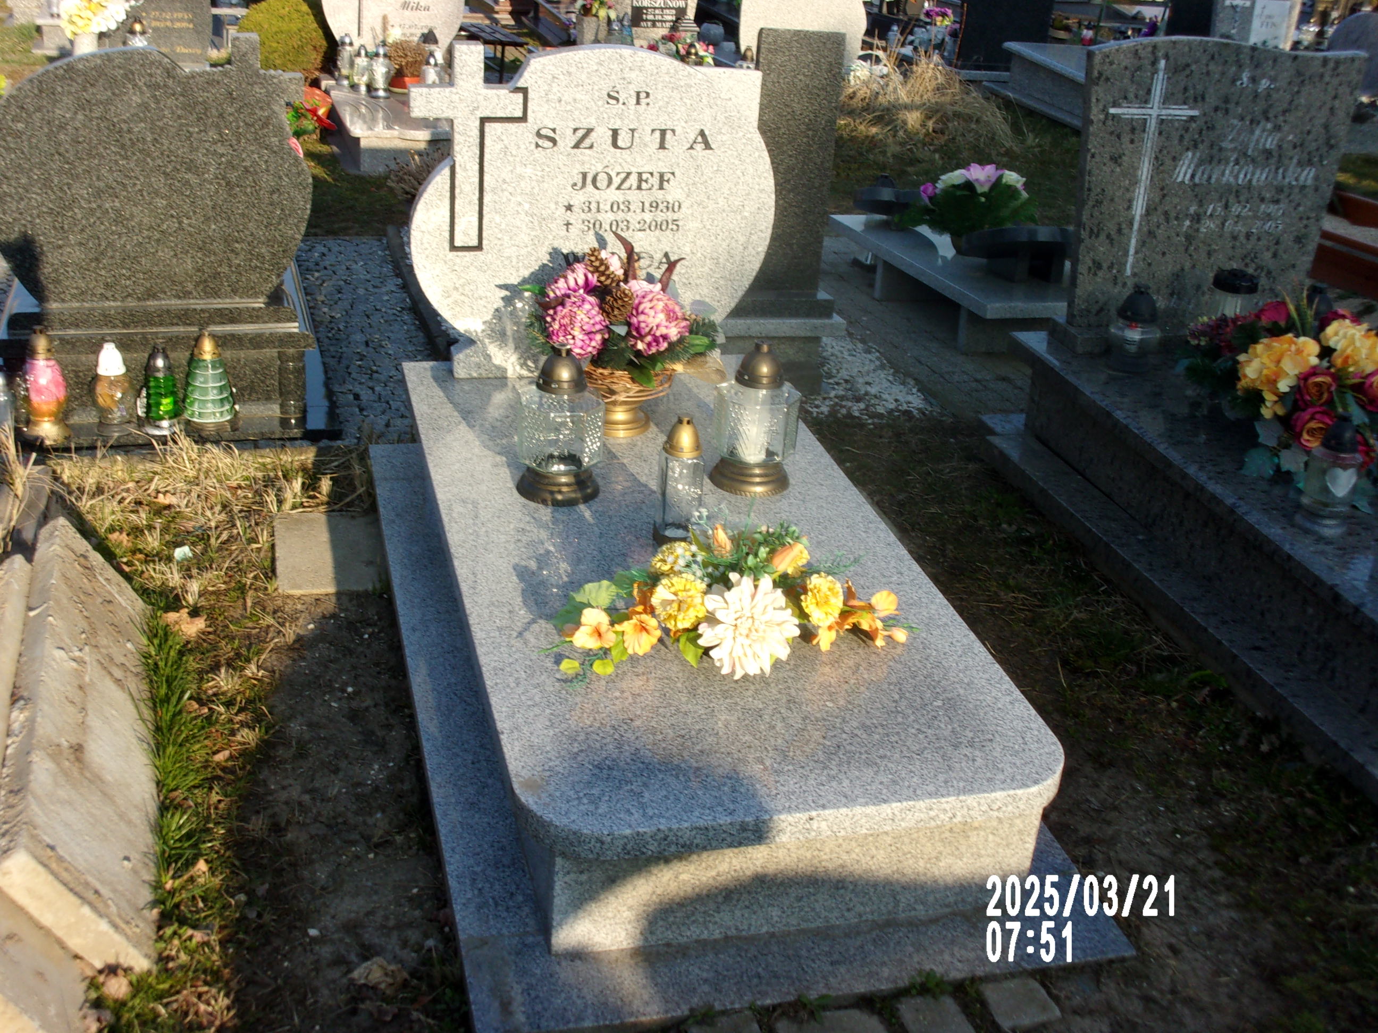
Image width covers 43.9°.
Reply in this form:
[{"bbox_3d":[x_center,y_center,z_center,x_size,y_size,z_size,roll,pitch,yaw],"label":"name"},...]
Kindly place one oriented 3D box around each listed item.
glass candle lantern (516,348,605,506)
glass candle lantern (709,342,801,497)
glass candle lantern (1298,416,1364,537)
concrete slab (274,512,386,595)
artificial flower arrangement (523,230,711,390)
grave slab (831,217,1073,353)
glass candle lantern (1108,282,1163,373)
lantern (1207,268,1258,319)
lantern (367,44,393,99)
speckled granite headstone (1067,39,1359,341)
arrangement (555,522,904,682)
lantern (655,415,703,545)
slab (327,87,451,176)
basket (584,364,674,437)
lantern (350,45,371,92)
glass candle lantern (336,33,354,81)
[{"bbox_3d":[-0.234,-0.173,3.114,0.160,0.271,0.160,-3,25,-13],"label":"glass candle lantern"},{"bbox_3d":[0.122,-0.195,3.238,0.168,0.278,0.168,-3,25,-14],"label":"glass candle lantern"},{"bbox_3d":[1.202,-0.085,3.226,0.114,0.219,0.114,4,25,2],"label":"glass candle lantern"},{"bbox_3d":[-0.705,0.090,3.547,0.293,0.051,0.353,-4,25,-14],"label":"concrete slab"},{"bbox_3d":[-0.135,-0.405,3.373,0.378,0.294,0.288,-3,25,-13],"label":"artificial flower arrangement"},{"bbox_3d":[0.934,-0.706,5.245,0.646,0.202,0.949,-6,26,-19],"label":"grave slab"},{"bbox_3d":[1.045,-0.452,4.040,0.138,0.197,0.138,-3,25,-13],"label":"glass candle lantern"},{"bbox_3d":[1.259,-0.459,4.016,0.123,0.250,0.123,-3,25,-13],"label":"lantern"},{"bbox_3d":[-1.287,-1.873,7.151,0.105,0.224,0.105,-3,25,-14],"label":"lantern"},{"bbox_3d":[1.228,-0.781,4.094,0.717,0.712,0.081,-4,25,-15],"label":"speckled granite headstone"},{"bbox_3d":[0.055,0.113,2.671,0.544,0.147,0.320,-3,25,-13],"label":"arrangement"},{"bbox_3d":[-0.016,-0.068,2.998,0.087,0.234,0.087,-3,25,-14],"label":"lantern"},{"bbox_3d":[-1.302,-1.799,7.886,0.681,0.186,1.222,-3,25,-13],"label":"slab"},{"bbox_3d":[-0.127,-0.240,3.446,0.202,0.132,0.202,-3,25,-13],"label":"basket"},{"bbox_3d":[-1.387,-1.901,7.240,0.085,0.188,0.085,-3,25,-14],"label":"lantern"},{"bbox_3d":[-1.648,-2.190,8.206,0.084,0.233,0.084,-3,25,-13],"label":"glass candle lantern"}]

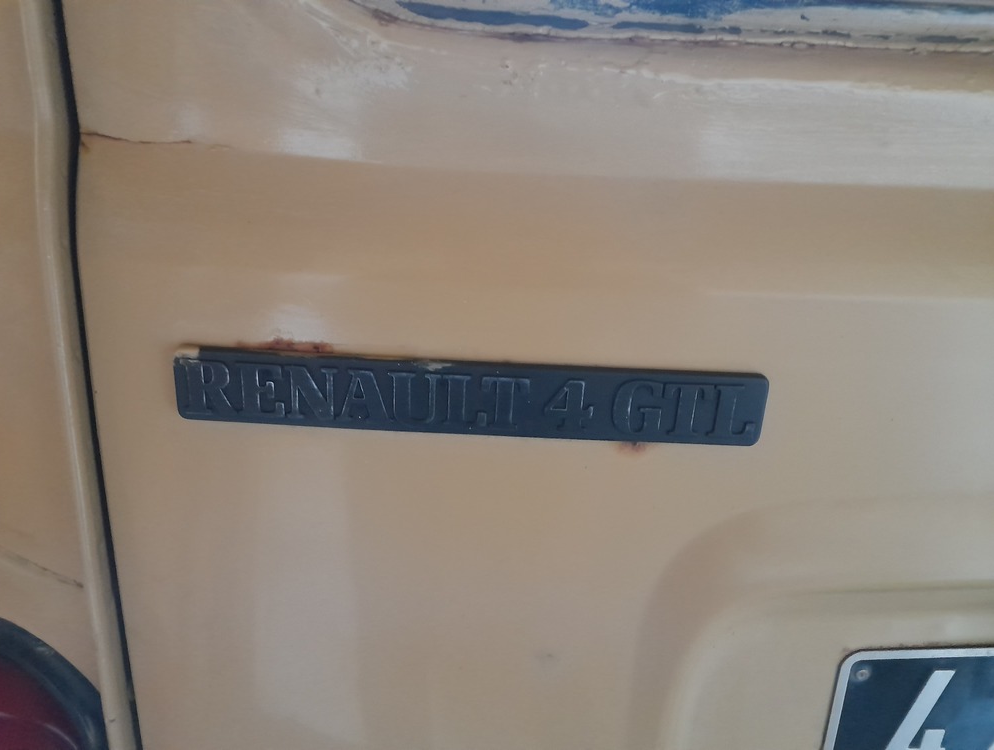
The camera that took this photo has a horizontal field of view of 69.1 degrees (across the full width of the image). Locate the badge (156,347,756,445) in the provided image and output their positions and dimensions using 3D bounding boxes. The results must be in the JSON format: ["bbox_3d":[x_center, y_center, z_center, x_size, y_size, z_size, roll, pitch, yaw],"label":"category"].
[{"bbox_3d":[-0.009,0.008,0.261,0.210,0.026,0.007,3,17,0],"label":"badge"}]

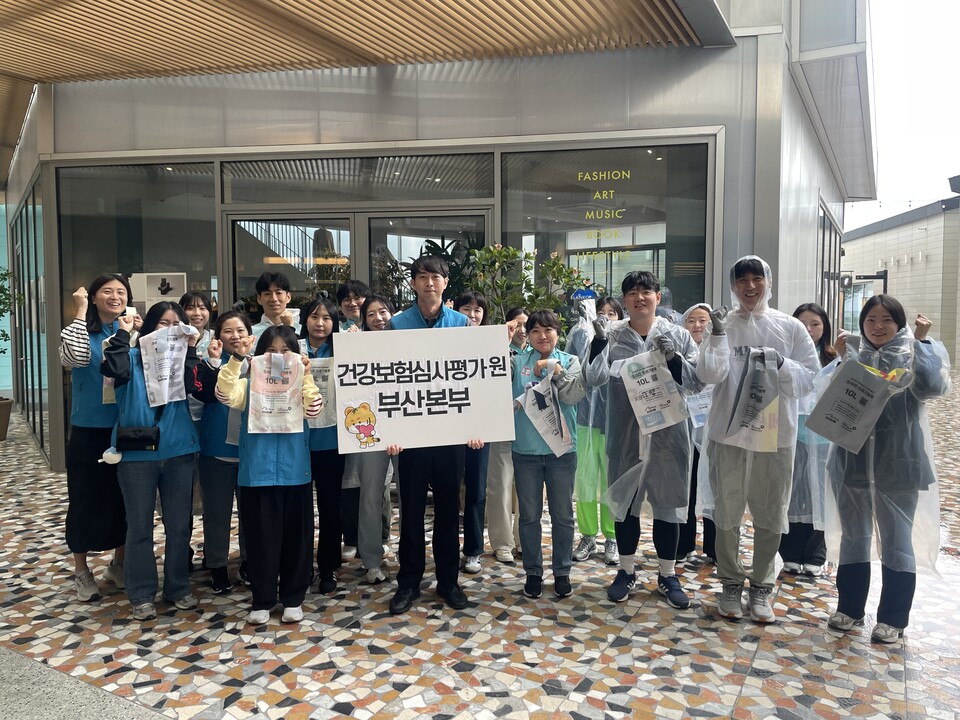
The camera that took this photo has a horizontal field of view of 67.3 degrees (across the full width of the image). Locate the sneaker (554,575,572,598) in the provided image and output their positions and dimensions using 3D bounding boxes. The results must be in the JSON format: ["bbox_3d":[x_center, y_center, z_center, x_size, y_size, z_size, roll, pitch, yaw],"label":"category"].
[{"bbox_3d":[0.471,1.241,4.049,0.097,0.100,0.255,0,3,7],"label":"sneaker"}]

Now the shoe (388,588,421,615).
[{"bbox_3d":[-0.398,1.250,3.853,0.103,0.105,0.290,1,3,17],"label":"shoe"}]

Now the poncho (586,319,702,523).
[{"bbox_3d":[0.842,0.305,3.761,0.580,1.040,0.400,1,4,11],"label":"poncho"}]

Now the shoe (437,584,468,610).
[{"bbox_3d":[-0.145,1.203,3.807,0.108,0.110,0.285,-2,4,-25],"label":"shoe"}]

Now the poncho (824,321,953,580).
[{"bbox_3d":[1.953,0.404,3.485,0.570,1.147,0.420,2,4,28],"label":"poncho"}]

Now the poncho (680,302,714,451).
[{"bbox_3d":[1.336,0.312,4.409,0.560,1.320,0.380,1,3,14],"label":"poncho"}]

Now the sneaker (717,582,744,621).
[{"bbox_3d":[1.277,1.193,3.644,0.115,0.125,0.295,1,4,23],"label":"sneaker"}]

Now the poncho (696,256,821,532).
[{"bbox_3d":[1.364,0.171,3.571,0.560,1.330,0.400,1,4,13],"label":"poncho"}]

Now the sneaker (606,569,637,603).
[{"bbox_3d":[0.790,1.239,3.998,0.108,0.110,0.285,2,4,28],"label":"sneaker"}]

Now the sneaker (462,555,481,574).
[{"bbox_3d":[-0.035,1.165,4.264,0.100,0.110,0.250,0,3,0],"label":"sneaker"}]

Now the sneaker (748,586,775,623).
[{"bbox_3d":[1.406,1.194,3.615,0.115,0.125,0.295,1,3,16],"label":"sneaker"}]

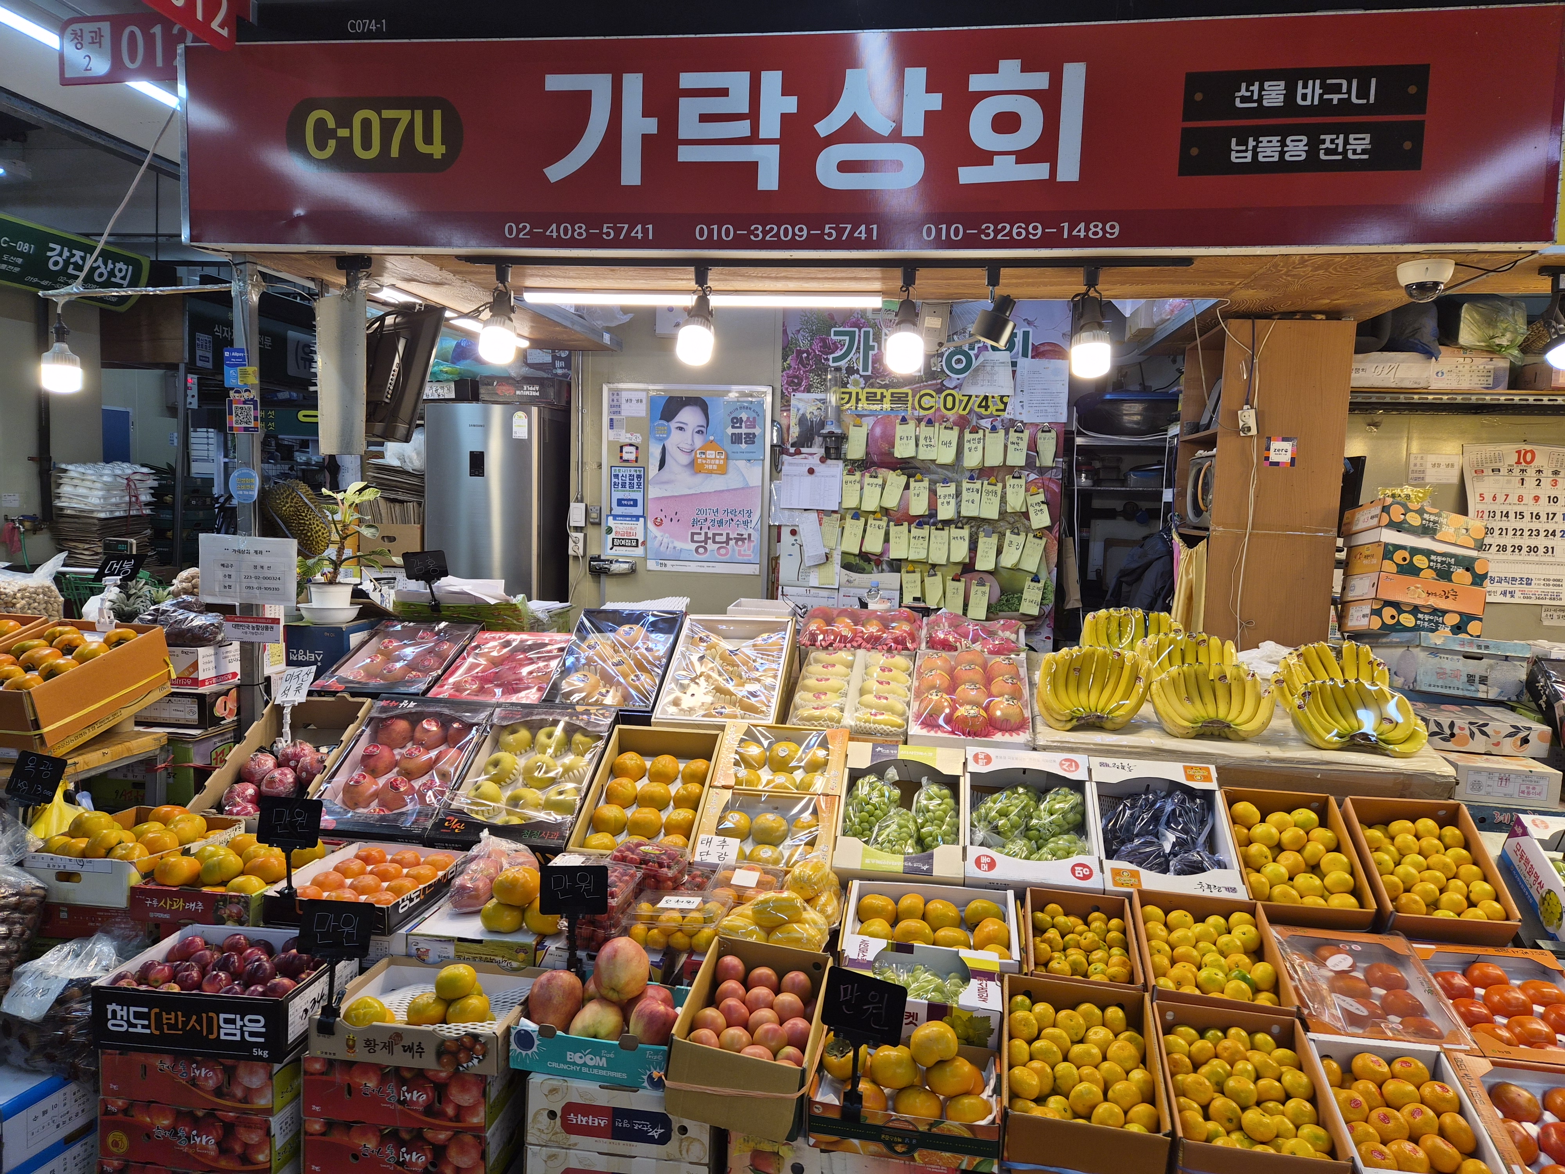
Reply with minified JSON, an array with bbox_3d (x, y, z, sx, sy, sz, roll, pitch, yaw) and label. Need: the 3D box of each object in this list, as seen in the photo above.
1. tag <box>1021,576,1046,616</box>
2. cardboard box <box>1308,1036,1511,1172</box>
[{"bbox_3d":[1.243,0.045,5.158,0.088,0.187,0.012,10,7,7],"label":"tag"},{"bbox_3d":[1.102,0.969,1.864,0.240,0.110,0.290,3,22,9],"label":"cardboard box"}]

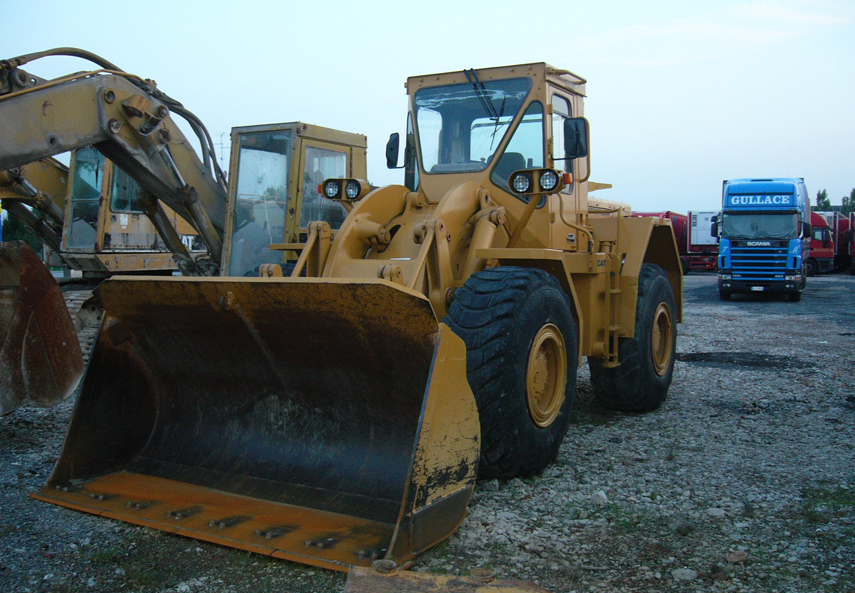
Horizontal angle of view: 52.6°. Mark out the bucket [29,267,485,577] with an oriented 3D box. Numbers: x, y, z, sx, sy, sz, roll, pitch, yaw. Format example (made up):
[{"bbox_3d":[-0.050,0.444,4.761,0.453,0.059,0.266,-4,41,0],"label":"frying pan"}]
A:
[{"bbox_3d":[-1.094,0.629,5.686,2.940,1.470,1.200,1,3,30],"label":"bucket"}]

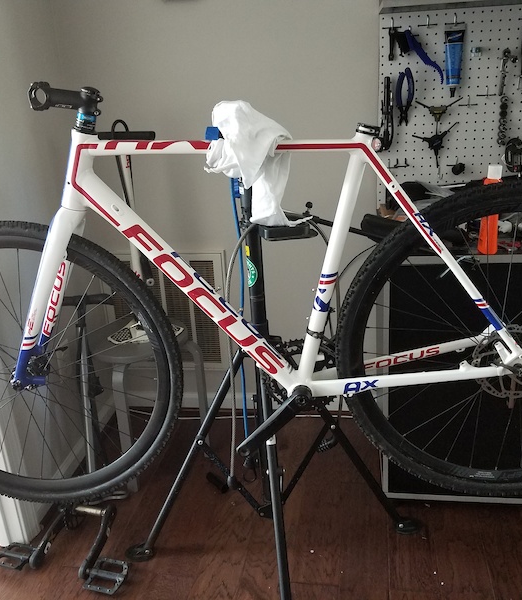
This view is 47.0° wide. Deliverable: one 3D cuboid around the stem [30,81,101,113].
[{"bbox_3d":[-0.372,-0.387,1.151,0.135,0.052,0.046,4,18,0],"label":"stem"}]

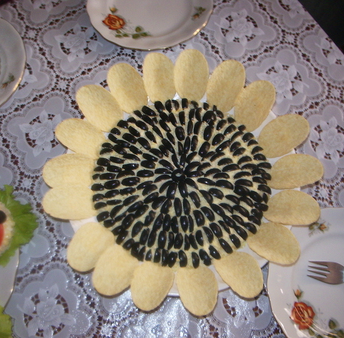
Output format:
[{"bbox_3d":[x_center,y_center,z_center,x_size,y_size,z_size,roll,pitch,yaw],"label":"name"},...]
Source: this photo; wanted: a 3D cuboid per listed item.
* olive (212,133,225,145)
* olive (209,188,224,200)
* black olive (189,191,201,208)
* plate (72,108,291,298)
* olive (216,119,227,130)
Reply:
[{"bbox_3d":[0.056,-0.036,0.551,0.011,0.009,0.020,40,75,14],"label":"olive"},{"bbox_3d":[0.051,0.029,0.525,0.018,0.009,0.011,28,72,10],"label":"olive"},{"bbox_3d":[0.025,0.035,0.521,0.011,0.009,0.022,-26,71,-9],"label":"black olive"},{"bbox_3d":[0.012,0.009,0.560,0.282,0.024,0.282,0,69,0],"label":"plate"},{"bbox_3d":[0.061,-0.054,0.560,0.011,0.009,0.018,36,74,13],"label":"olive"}]

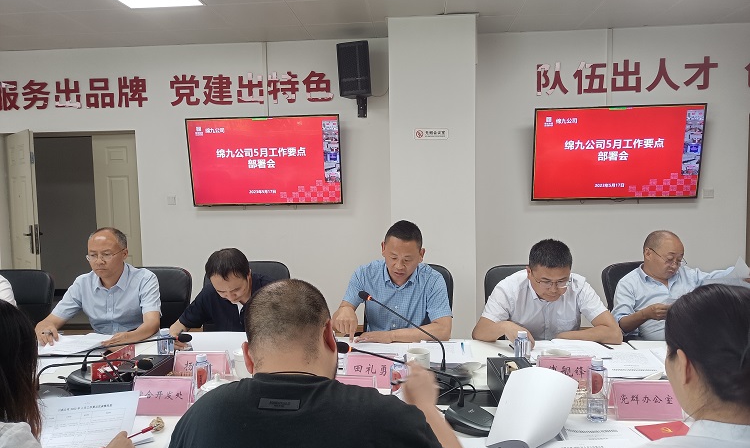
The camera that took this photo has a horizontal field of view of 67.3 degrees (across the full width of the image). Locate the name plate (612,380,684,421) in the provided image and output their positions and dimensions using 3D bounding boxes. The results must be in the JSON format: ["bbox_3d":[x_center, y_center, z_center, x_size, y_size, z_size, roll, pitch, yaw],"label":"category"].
[{"bbox_3d":[0.823,0.529,1.713,0.195,0.105,0.080,-1,3,5],"label":"name plate"}]

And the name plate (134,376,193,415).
[{"bbox_3d":[-0.682,0.554,1.812,0.195,0.105,0.070,-1,3,4],"label":"name plate"}]

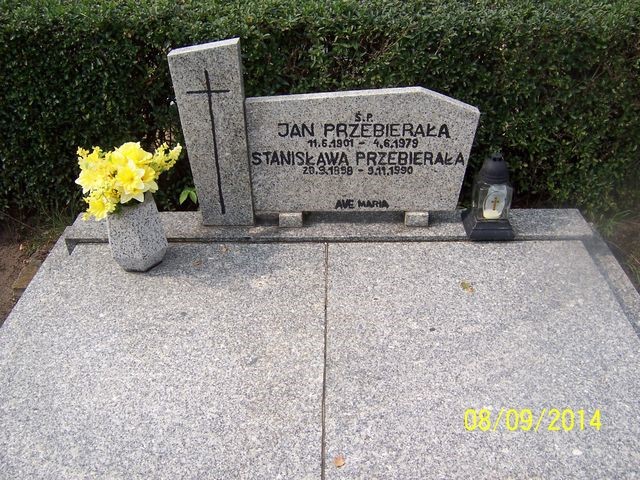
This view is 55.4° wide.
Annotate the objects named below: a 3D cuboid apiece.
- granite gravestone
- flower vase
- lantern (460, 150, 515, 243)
[{"bbox_3d":[0.027,-0.339,2.006,0.954,0.632,0.085,0,33,1],"label":"granite gravestone"},{"bbox_3d":[-0.592,-0.034,1.946,0.190,0.245,0.168,0,33,1],"label":"flower vase"},{"bbox_3d":[0.582,-0.165,2.045,0.152,0.283,0.155,0,33,1],"label":"lantern"}]

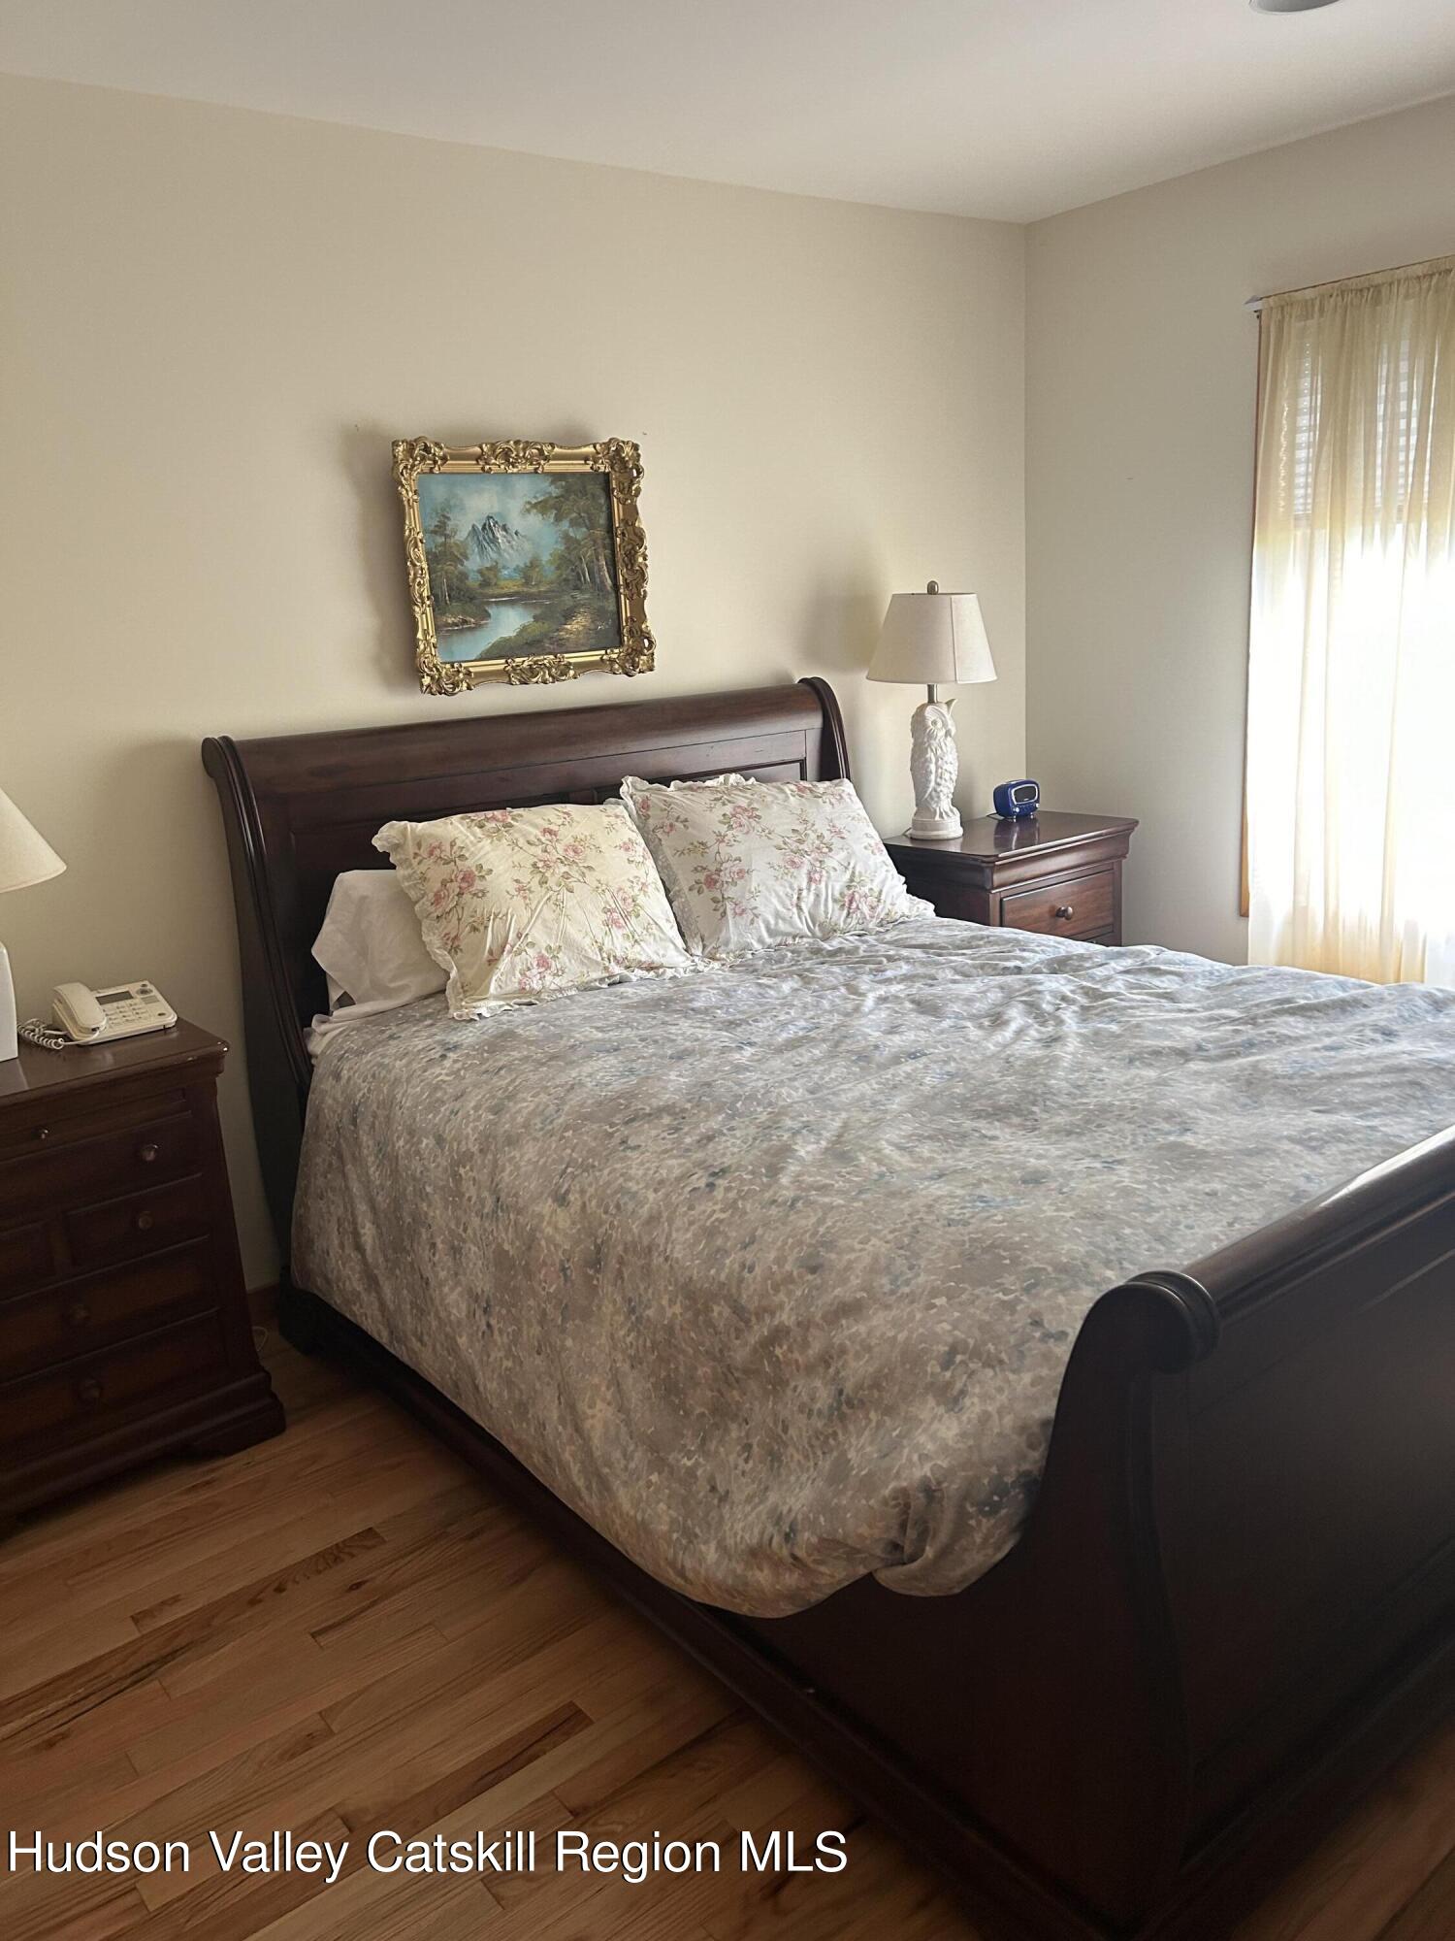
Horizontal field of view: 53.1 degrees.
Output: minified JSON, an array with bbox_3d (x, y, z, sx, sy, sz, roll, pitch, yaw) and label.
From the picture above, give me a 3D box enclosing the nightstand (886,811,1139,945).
[{"bbox_3d":[0.809,-0.004,4.169,0.655,0.790,0.430,-14,18,-36],"label":"nightstand"}]

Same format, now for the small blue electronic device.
[{"bbox_3d":[0.848,-0.496,4.250,0.118,0.112,0.085,-14,18,-36],"label":"small blue electronic device"}]

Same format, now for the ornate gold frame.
[{"bbox_3d":[-0.430,-0.913,3.272,0.615,0.515,0.065,-14,18,-36],"label":"ornate gold frame"}]

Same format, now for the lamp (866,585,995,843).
[{"bbox_3d":[0.567,-0.702,3.967,0.355,0.685,0.355,-14,18,-36],"label":"lamp"}]

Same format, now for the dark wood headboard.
[{"bbox_3d":[-0.292,0.003,3.366,1.590,1.220,0.270,-14,18,-36],"label":"dark wood headboard"}]

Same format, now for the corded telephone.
[{"bbox_3d":[-1.127,0.066,2.645,0.200,0.092,0.170,-14,18,-36],"label":"corded telephone"}]

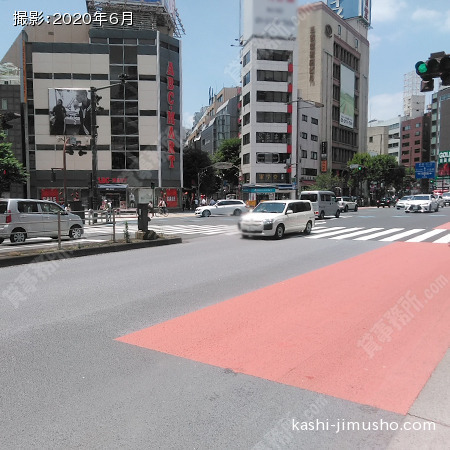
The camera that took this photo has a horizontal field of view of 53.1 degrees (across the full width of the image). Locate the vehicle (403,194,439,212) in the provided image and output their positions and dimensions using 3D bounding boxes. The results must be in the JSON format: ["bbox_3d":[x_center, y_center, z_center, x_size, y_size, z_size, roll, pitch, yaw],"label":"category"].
[{"bbox_3d":[16.746,-1.831,38.147,1.860,1.445,4.930,3,5,34],"label":"vehicle"}]

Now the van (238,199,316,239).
[{"bbox_3d":[2.305,-0.293,19.444,1.690,1.525,4.245,3,5,35],"label":"van"}]

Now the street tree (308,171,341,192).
[{"bbox_3d":[10.206,-3.572,46.000,3.400,4.100,3.200,3,5,35],"label":"street tree"}]

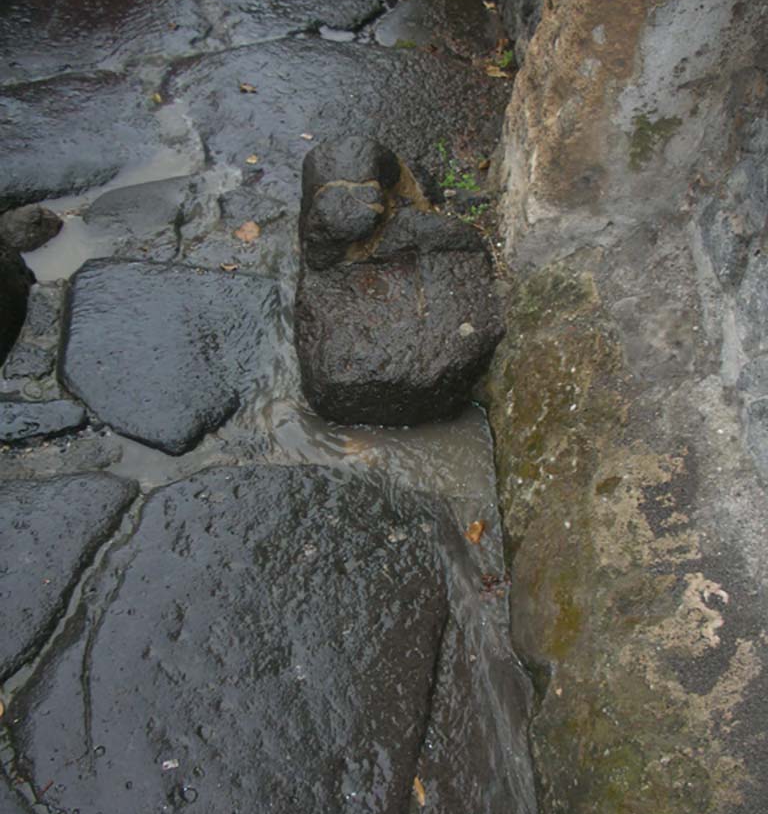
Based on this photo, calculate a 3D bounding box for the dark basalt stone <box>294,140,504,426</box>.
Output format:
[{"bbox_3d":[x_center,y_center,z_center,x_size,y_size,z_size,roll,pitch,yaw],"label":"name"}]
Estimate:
[{"bbox_3d":[0.025,-0.246,2.006,0.380,0.230,0.554,0,50,0],"label":"dark basalt stone"}]

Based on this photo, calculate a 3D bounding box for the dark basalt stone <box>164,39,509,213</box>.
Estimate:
[{"bbox_3d":[-0.120,-0.649,2.514,0.857,0.140,0.710,0,50,0],"label":"dark basalt stone"}]

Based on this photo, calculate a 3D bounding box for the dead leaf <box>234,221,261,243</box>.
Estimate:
[{"bbox_3d":[-0.294,-0.377,2.236,0.055,0.010,0.073,0,50,0],"label":"dead leaf"}]

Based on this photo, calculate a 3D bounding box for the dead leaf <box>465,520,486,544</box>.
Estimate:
[{"bbox_3d":[0.154,0.209,1.751,0.037,0.012,0.049,0,50,0],"label":"dead leaf"}]

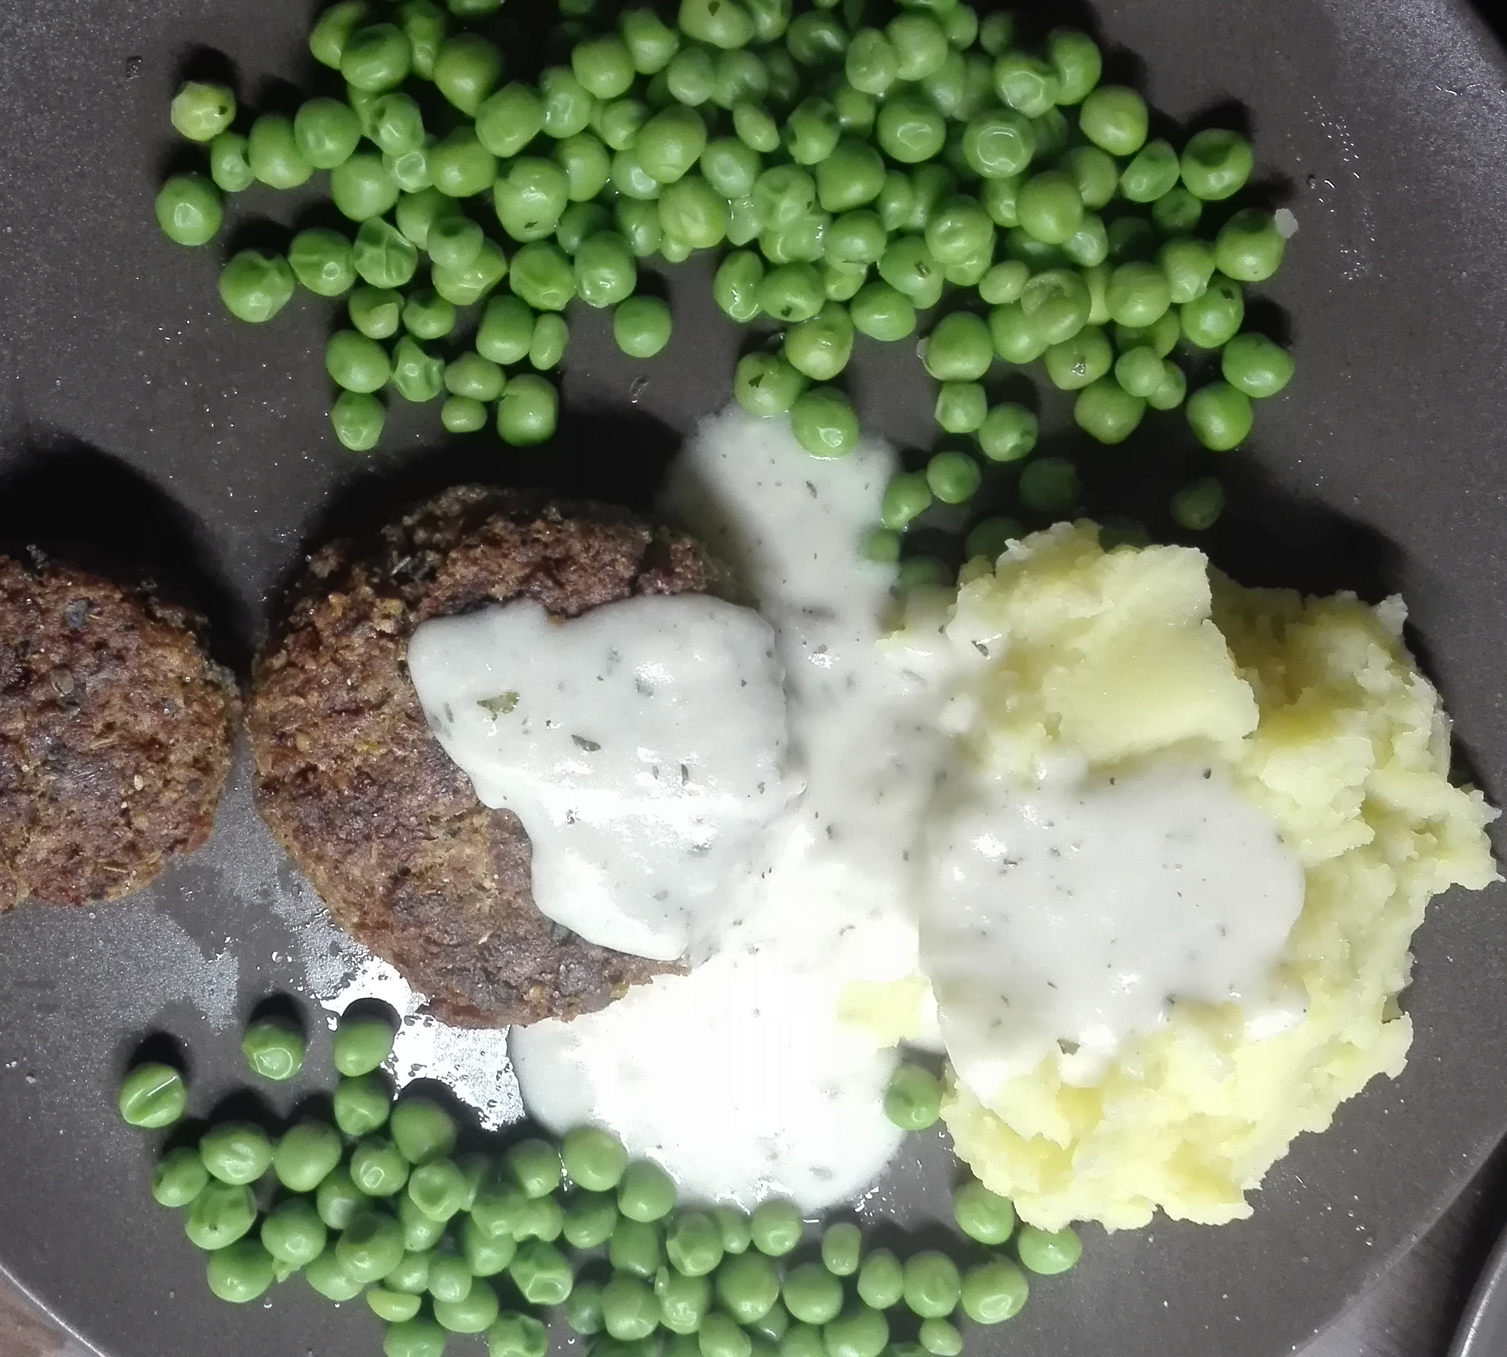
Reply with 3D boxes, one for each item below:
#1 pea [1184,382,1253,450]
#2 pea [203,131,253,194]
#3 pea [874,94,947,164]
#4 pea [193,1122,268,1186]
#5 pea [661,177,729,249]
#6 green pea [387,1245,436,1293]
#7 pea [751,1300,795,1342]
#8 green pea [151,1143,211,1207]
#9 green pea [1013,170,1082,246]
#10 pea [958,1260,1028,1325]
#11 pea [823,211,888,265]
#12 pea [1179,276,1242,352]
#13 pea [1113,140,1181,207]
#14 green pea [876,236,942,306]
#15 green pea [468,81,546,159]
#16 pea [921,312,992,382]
[{"bbox_3d":[0.063,-0.035,0.233,0.009,0.009,0.009,0,102,-2],"label":"pea"},{"bbox_3d":[-0.067,-0.066,0.222,0.007,0.007,0.008,0,102,-2],"label":"pea"},{"bbox_3d":[0.020,-0.069,0.218,0.009,0.009,0.009,0,102,-2],"label":"pea"},{"bbox_3d":[-0.077,0.071,0.256,0.011,0.010,0.009,0,101,-2],"label":"pea"},{"bbox_3d":[-0.008,-0.067,0.248,0.010,0.010,0.010,0,83,-1],"label":"pea"},{"bbox_3d":[-0.047,0.081,0.236,0.007,0.007,0.007,0,82,0],"label":"green pea"},{"bbox_3d":[0.002,0.096,0.259,0.008,0.008,0.008,0,102,-2],"label":"pea"},{"bbox_3d":[-0.086,0.075,0.259,0.009,0.009,0.009,0,101,-2],"label":"green pea"},{"bbox_3d":[0.039,-0.062,0.228,0.009,0.009,0.009,0,101,-2],"label":"green pea"},{"bbox_3d":[0.035,0.090,0.255,0.010,0.010,0.010,0,101,-1],"label":"pea"},{"bbox_3d":[0.014,-0.058,0.229,0.008,0.008,0.007,0,101,-2],"label":"pea"},{"bbox_3d":[0.061,-0.048,0.228,0.008,0.009,0.009,0,101,-1],"label":"pea"},{"bbox_3d":[0.052,-0.066,0.226,0.008,0.008,0.008,0,102,-2],"label":"pea"},{"bbox_3d":[0.020,-0.053,0.225,0.009,0.009,0.009,0,102,-2],"label":"green pea"},{"bbox_3d":[-0.030,-0.069,0.215,0.009,0.009,0.010,0,101,-1],"label":"green pea"},{"bbox_3d":[0.027,-0.044,0.229,0.009,0.009,0.009,0,102,-2],"label":"pea"}]

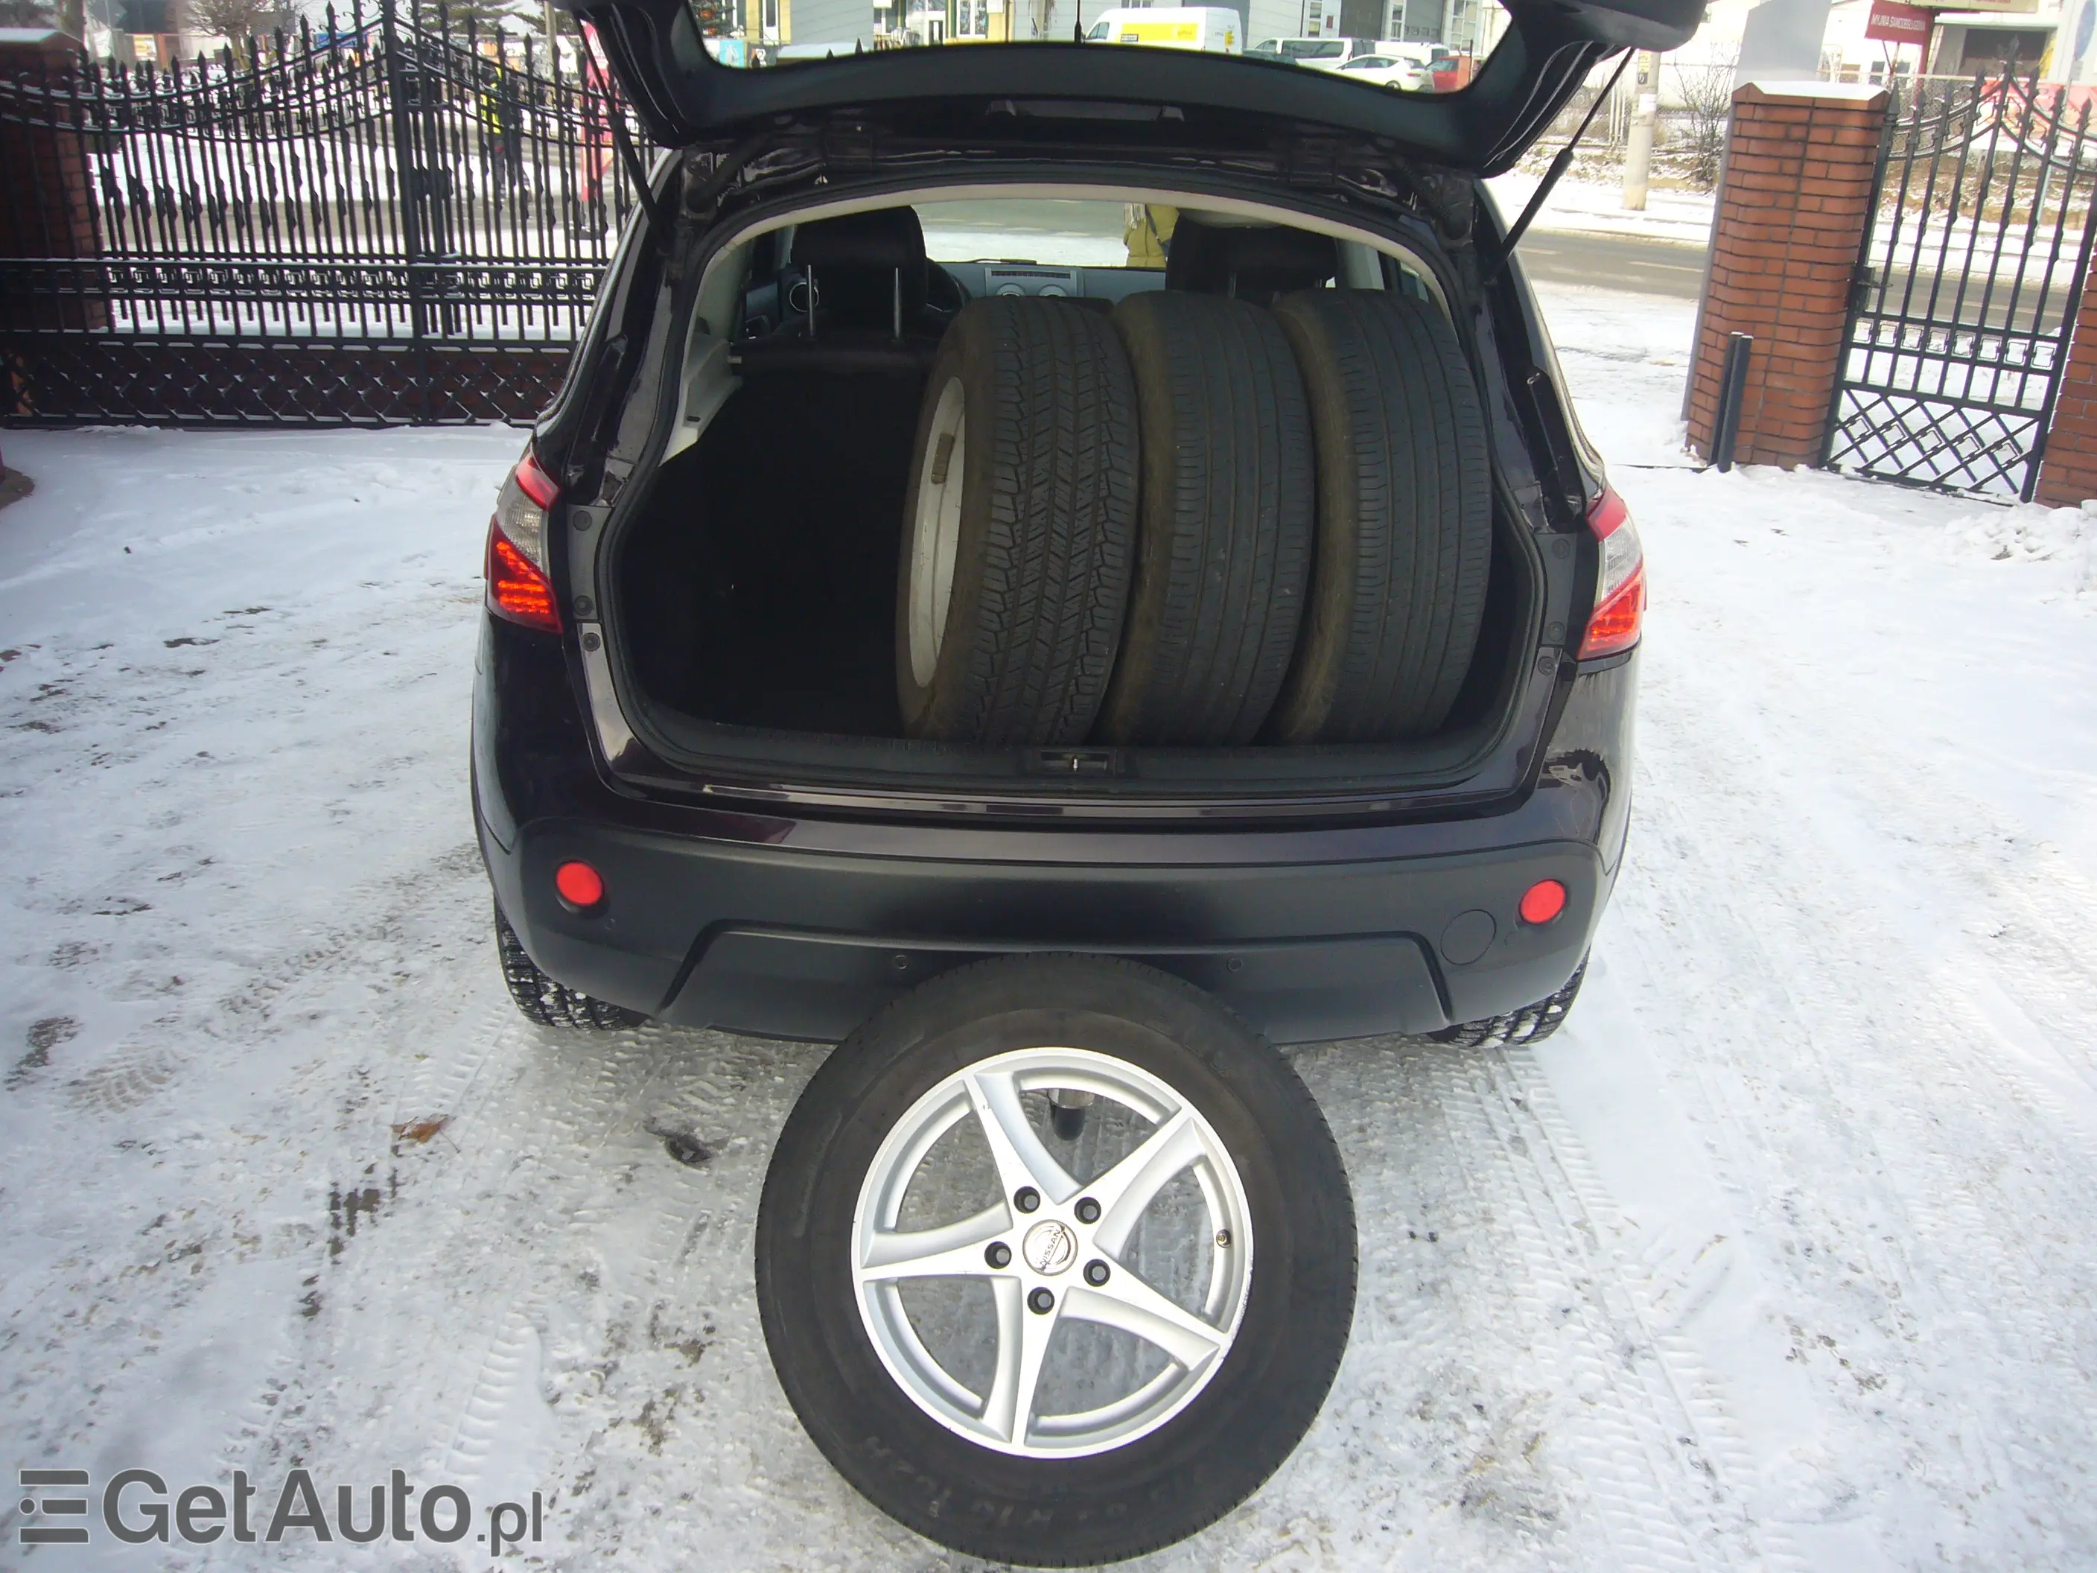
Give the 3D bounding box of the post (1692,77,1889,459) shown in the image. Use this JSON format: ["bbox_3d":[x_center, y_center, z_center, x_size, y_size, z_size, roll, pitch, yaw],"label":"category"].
[{"bbox_3d":[3.619,-2.489,8.300,0.620,1.740,0.500,16,26,32],"label":"post"}]

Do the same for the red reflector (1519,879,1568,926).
[{"bbox_3d":[0.634,0.146,2.185,0.061,0.061,0.016,-4,25,-13],"label":"red reflector"}]

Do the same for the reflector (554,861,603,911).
[{"bbox_3d":[-0.599,0.123,2.175,0.061,0.061,0.016,6,25,11],"label":"reflector"}]

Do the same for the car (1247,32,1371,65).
[{"bbox_3d":[10.072,-28.015,66.000,4.900,1.950,1.920,17,27,33],"label":"car"}]

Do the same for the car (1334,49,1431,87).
[{"bbox_3d":[11.672,-25.672,61.500,4.250,1.470,1.780,15,26,30],"label":"car"}]

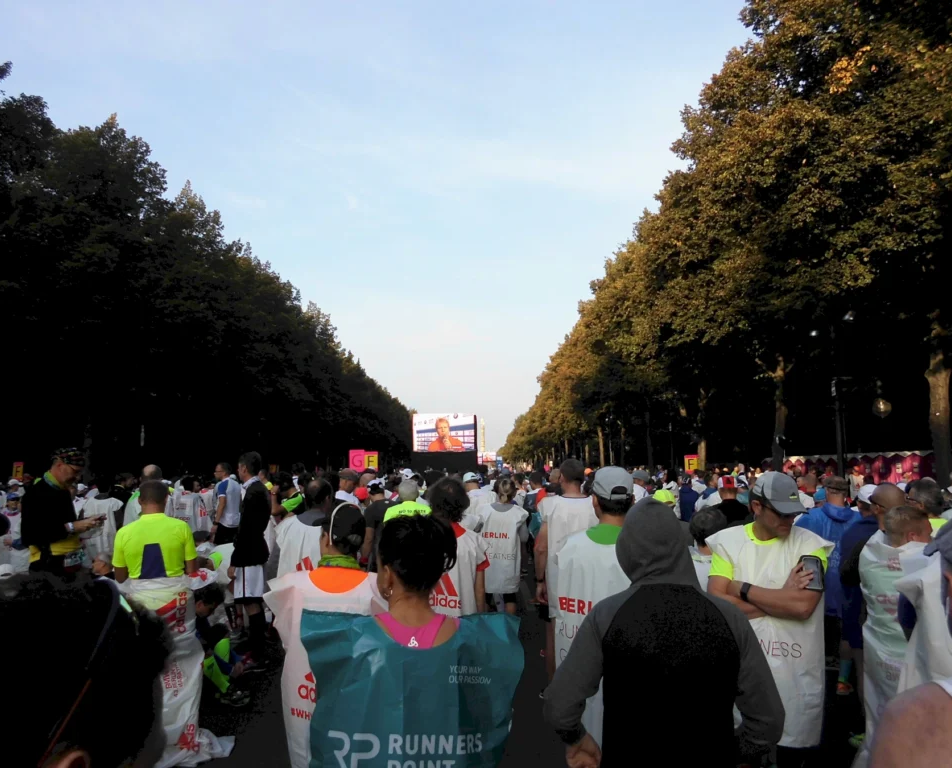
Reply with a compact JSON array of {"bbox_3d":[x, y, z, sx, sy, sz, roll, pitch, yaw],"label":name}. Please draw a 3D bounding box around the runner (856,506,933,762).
[{"bbox_3d":[1.788,1.286,3.131,0.520,1.610,0.360,-3,-7,28],"label":"runner"}]

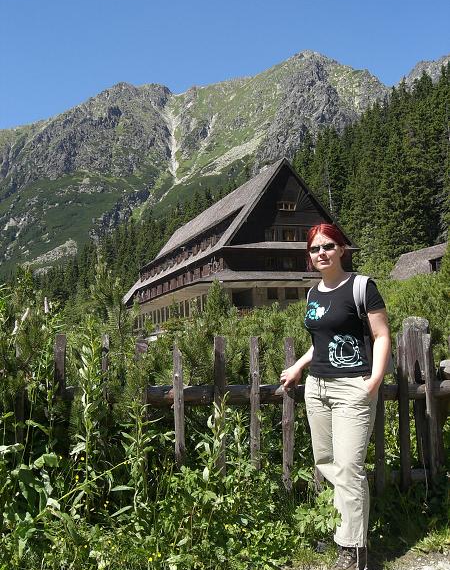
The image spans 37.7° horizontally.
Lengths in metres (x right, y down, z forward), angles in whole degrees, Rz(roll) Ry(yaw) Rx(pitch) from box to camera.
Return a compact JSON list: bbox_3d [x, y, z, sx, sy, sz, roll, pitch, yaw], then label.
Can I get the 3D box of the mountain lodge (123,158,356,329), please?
[{"bbox_3d":[0.300,-2.600,81.600,16.570,16.050,38.070,0,-6,-20],"label":"mountain lodge"}]

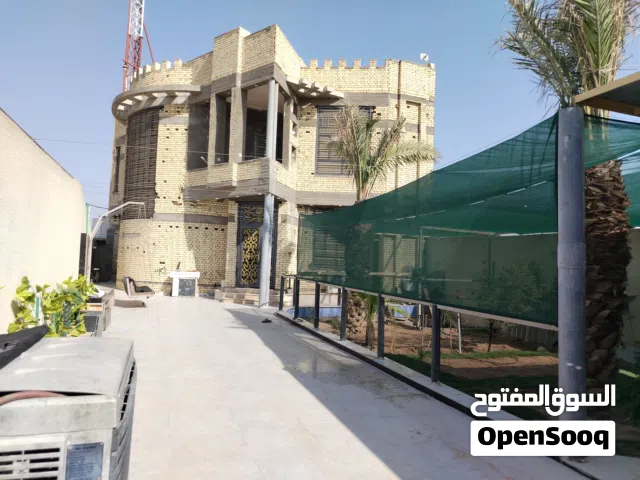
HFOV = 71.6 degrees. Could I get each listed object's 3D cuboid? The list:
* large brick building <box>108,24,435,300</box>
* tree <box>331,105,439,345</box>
[{"bbox_3d":[-3.090,-2.310,21.000,13.200,9.800,11.300,3,-4,-12],"label":"large brick building"},{"bbox_3d":[1.330,-0.330,9.150,2.200,4.850,2.100,2,-4,0],"label":"tree"}]

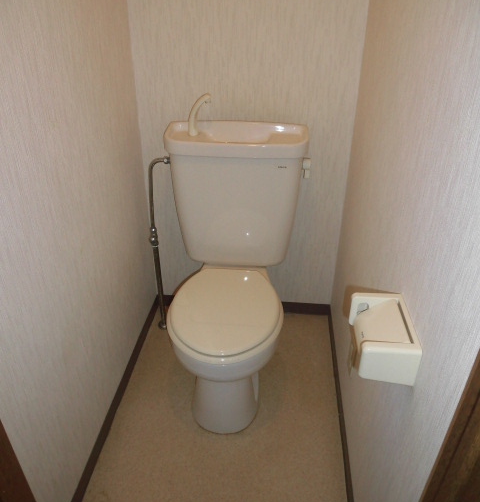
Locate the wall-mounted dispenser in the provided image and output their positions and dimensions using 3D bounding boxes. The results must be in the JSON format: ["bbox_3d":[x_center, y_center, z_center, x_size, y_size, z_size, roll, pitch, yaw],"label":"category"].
[{"bbox_3d":[0.267,0.162,0.848,0.102,0.085,0.161,3,30,5],"label":"wall-mounted dispenser"}]

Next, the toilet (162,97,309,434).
[{"bbox_3d":[-0.025,0.088,1.525,0.472,0.862,0.715,2,30,3],"label":"toilet"}]

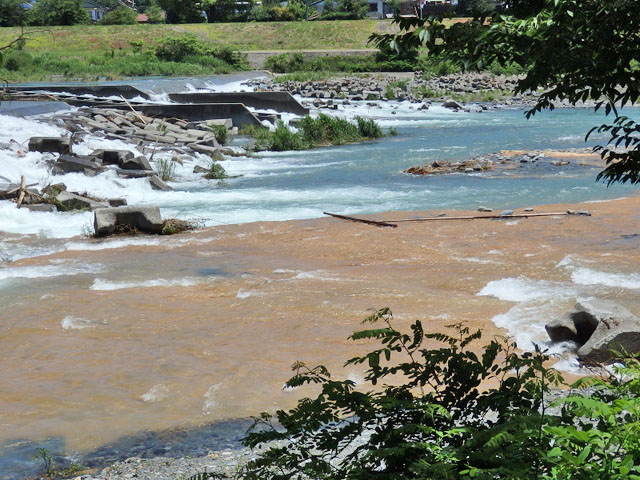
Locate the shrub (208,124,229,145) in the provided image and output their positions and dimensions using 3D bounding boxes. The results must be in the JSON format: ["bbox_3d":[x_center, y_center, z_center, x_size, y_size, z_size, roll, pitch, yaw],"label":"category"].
[{"bbox_3d":[-5.673,-5.897,62.000,1.120,1.070,1.050,0,11,0],"label":"shrub"}]

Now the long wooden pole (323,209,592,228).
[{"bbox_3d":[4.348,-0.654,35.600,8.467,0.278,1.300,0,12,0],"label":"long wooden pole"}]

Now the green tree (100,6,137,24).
[{"bbox_3d":[-23.582,-26.322,130.000,3.502,2.006,3.600,0,12,0],"label":"green tree"}]

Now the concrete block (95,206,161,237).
[{"bbox_3d":[-5.762,-0.552,33.500,1.970,0.647,1.100,-2,13,-8],"label":"concrete block"}]

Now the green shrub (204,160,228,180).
[{"bbox_3d":[-4.618,-3.101,49.500,1.070,0.840,0.950,0,11,0],"label":"green shrub"}]

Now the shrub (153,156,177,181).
[{"bbox_3d":[-6.894,-3.191,49.500,0.980,1.020,0.900,0,11,0],"label":"shrub"}]

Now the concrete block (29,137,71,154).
[{"bbox_3d":[-12.037,-4.220,49.500,1.648,0.630,1.000,0,12,0],"label":"concrete block"}]

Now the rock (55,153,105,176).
[{"bbox_3d":[-10.407,-3.224,48.000,2.160,0.840,1.400,0,11,0],"label":"rock"}]

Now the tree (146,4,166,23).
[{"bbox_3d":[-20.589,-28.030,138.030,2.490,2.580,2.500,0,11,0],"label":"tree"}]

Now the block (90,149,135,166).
[{"bbox_3d":[-8.594,-3.404,46.000,1.619,0.566,1.000,0,12,0],"label":"block"}]

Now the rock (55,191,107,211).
[{"bbox_3d":[-8.042,-1.335,37.600,1.466,0.454,0.900,3,13,12],"label":"rock"}]

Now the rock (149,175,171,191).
[{"bbox_3d":[-5.964,-2.135,41.500,0.634,0.420,0.750,3,13,15],"label":"rock"}]

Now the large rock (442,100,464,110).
[{"bbox_3d":[10.350,-10.427,86.000,1.710,0.710,1.400,0,11,0],"label":"large rock"}]

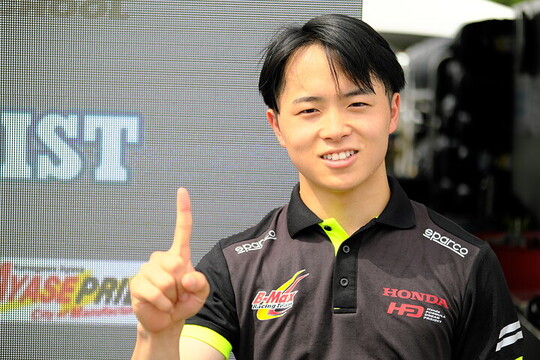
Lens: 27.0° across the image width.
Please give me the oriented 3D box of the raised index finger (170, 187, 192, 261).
[{"bbox_3d":[-0.107,0.053,1.370,0.021,0.088,0.021,-1,5,-21],"label":"raised index finger"}]

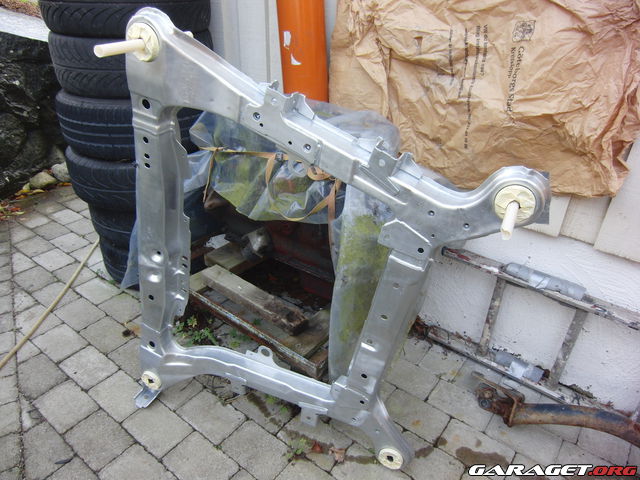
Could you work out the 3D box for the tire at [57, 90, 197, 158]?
[{"bbox_3d":[-0.796,-0.564,1.980,0.638,0.225,0.638,-10,32,-19],"label":"tire"}]

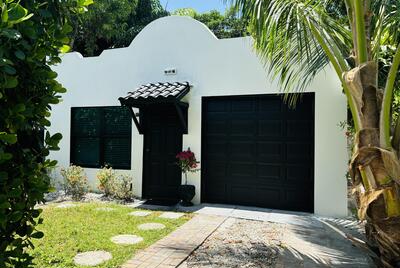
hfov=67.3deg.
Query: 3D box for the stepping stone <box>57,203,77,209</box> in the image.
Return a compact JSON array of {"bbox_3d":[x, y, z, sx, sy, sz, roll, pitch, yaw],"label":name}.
[{"bbox_3d":[-2.664,1.452,6.034,0.417,0.050,0.426,1,-1,0],"label":"stepping stone"}]

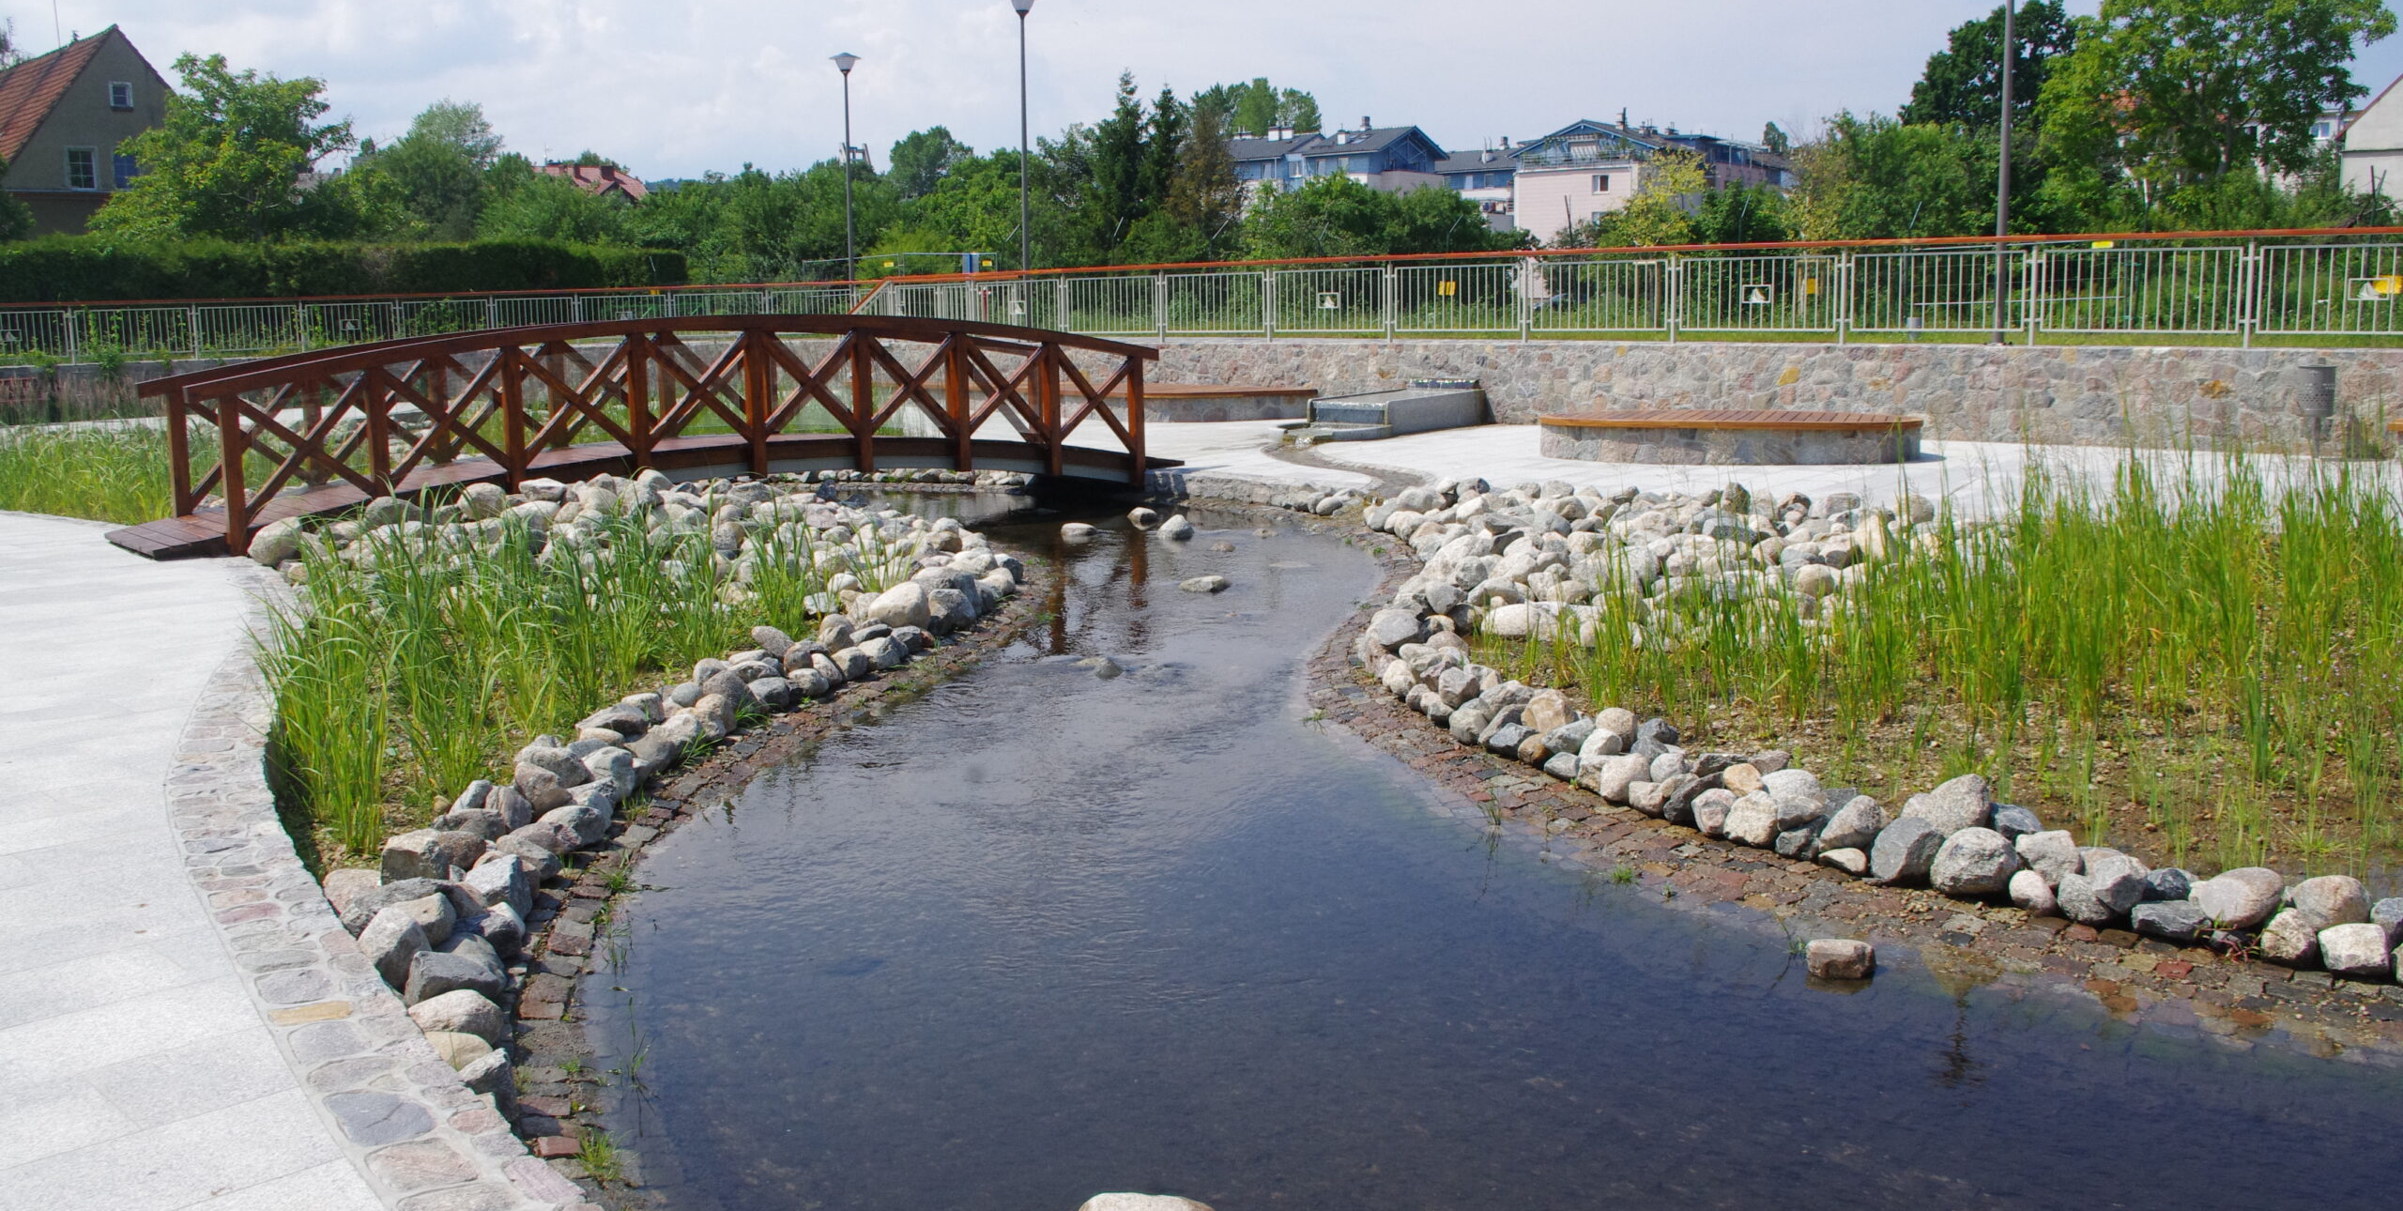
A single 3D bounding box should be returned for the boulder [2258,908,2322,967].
[{"bbox_3d":[2.980,0.910,4.930,0.165,0.150,0.160,5,10,32],"label":"boulder"}]

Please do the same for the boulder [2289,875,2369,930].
[{"bbox_3d":[3.200,0.855,5.110,0.225,0.165,0.200,5,11,33],"label":"boulder"}]

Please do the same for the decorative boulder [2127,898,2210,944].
[{"bbox_3d":[2.823,0.920,5.250,0.230,0.120,0.160,4,10,29],"label":"decorative boulder"}]

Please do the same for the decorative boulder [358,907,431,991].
[{"bbox_3d":[-2.146,0.925,4.780,0.195,0.220,0.220,-5,10,-25],"label":"decorative boulder"}]

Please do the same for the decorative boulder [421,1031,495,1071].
[{"bbox_3d":[-1.692,1.015,4.080,0.190,0.130,0.160,-5,10,-23],"label":"decorative boulder"}]

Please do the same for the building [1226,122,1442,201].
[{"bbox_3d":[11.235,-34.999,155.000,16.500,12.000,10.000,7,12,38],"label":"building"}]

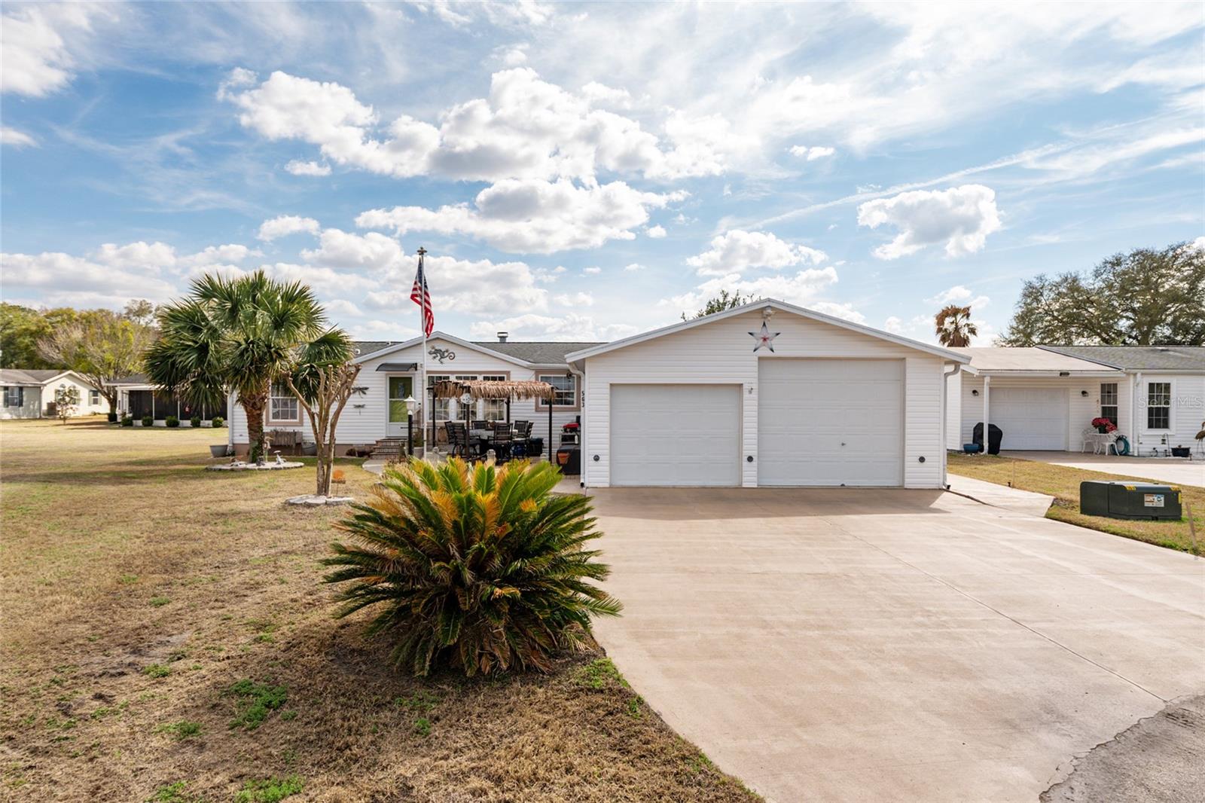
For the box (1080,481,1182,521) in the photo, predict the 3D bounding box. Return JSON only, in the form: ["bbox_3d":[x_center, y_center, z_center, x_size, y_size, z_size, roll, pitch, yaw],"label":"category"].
[{"bbox_3d":[8.654,1.595,11.017,0.840,0.540,0.970,0,1,0],"label":"box"}]

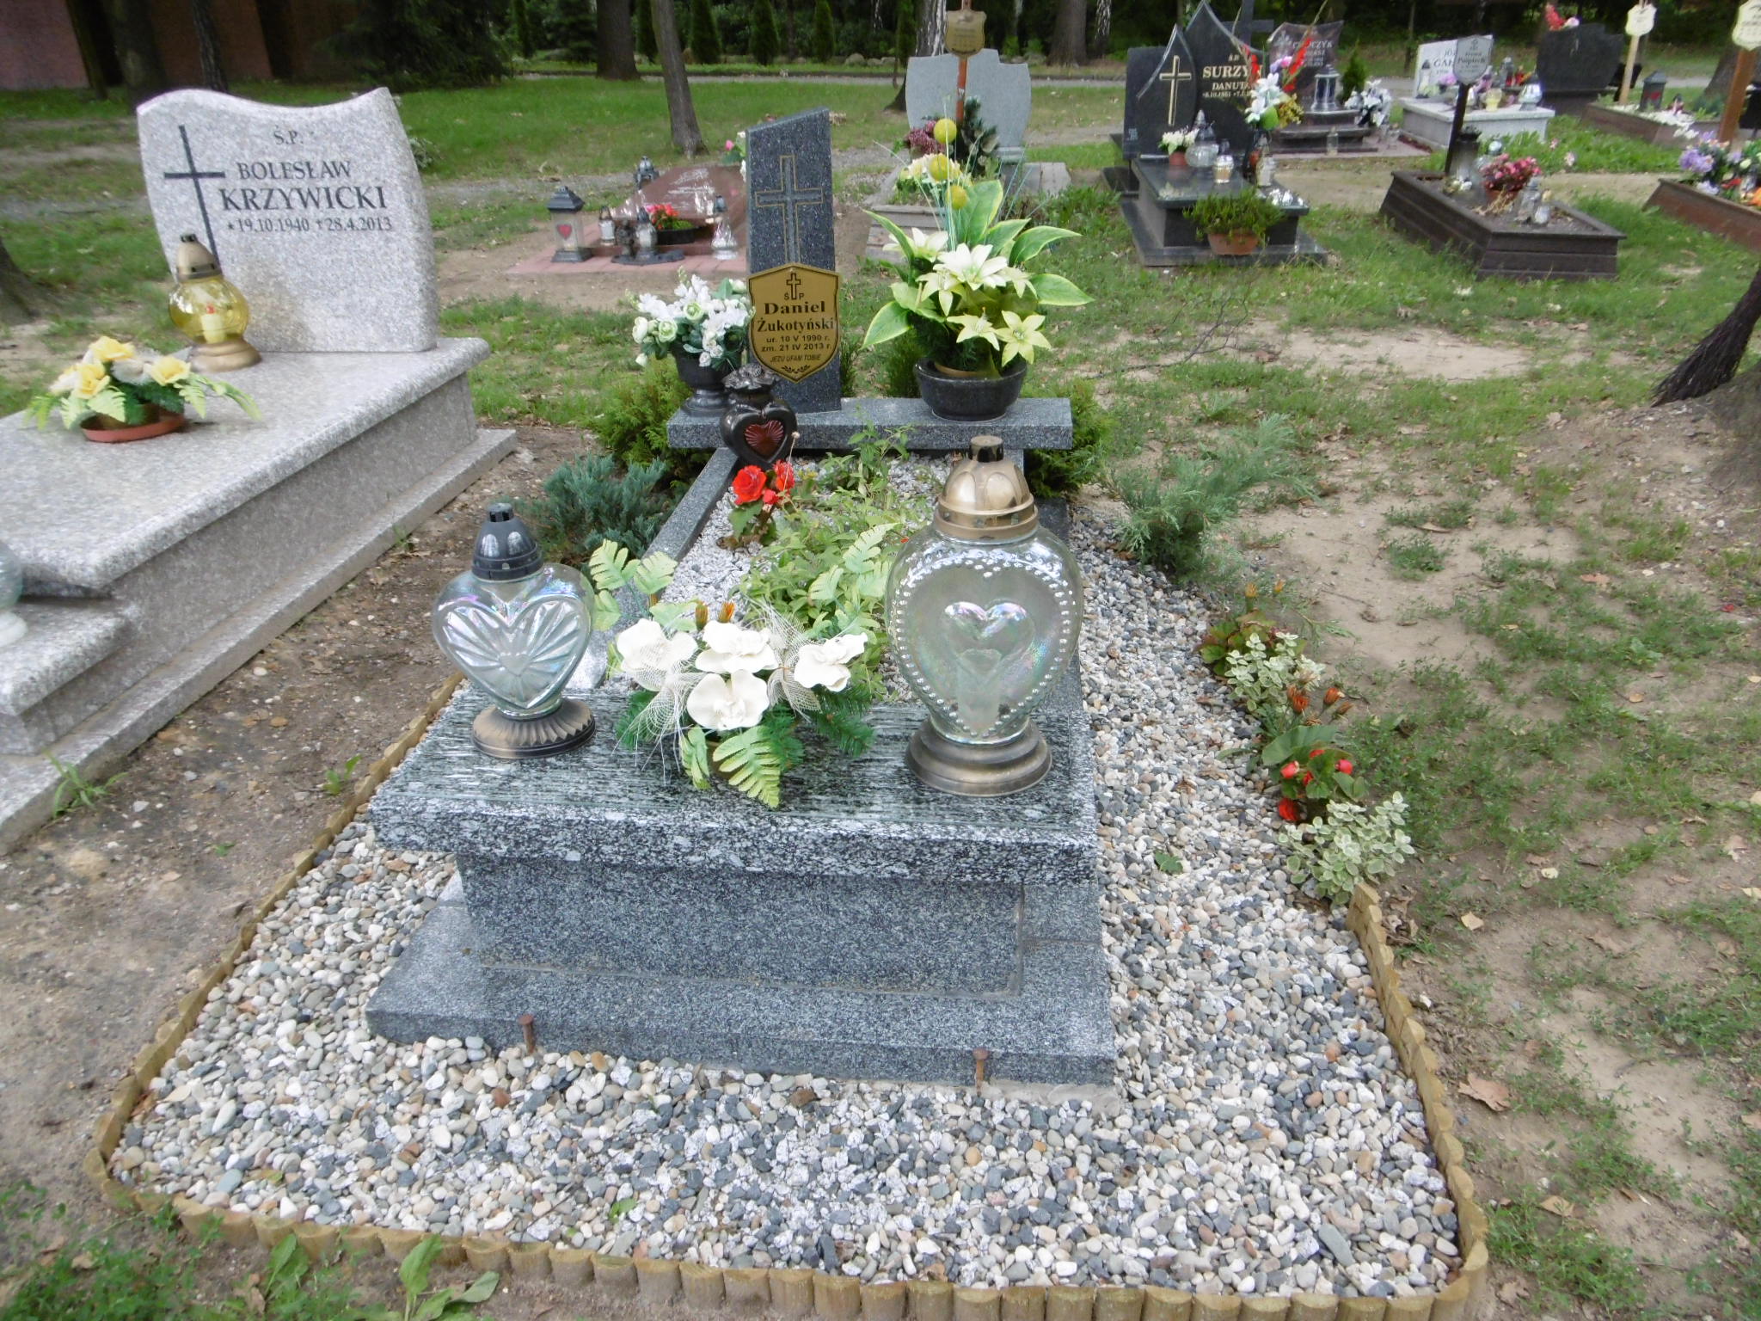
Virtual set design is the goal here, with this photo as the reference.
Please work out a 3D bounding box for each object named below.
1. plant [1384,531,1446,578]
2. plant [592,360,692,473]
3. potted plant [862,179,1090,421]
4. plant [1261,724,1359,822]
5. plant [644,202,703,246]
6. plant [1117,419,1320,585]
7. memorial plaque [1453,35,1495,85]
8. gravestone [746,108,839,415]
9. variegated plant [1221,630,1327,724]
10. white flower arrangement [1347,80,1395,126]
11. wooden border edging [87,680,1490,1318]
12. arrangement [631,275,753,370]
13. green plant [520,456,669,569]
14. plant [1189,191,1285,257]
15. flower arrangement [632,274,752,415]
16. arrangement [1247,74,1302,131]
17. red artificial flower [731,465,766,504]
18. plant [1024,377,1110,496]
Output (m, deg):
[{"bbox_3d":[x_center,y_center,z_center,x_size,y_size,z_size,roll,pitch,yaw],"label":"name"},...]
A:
[{"bbox_3d":[1.260,-0.249,2.879,0.140,0.080,0.135,2,29,6],"label":"plant"},{"bbox_3d":[-0.637,-0.659,3.393,0.310,0.335,0.290,2,29,6],"label":"plant"},{"bbox_3d":[0.214,-0.809,2.769,0.530,0.510,0.420,2,29,6],"label":"potted plant"},{"bbox_3d":[0.702,0.188,1.998,0.165,0.150,0.150,2,29,6],"label":"plant"},{"bbox_3d":[-1.085,-2.297,6.463,0.288,0.192,0.230,2,29,6],"label":"plant"},{"bbox_3d":[0.793,-0.401,2.962,0.422,0.259,0.384,2,29,6],"label":"plant"},{"bbox_3d":[3.280,-3.321,6.751,0.192,0.240,0.019,5,29,11],"label":"memorial plaque"},{"bbox_3d":[-0.195,-0.905,2.802,0.202,0.662,0.062,-5,29,-6],"label":"gravestone"},{"bbox_3d":[0.716,0.033,2.220,0.175,0.150,0.165,2,29,6],"label":"variegated plant"},{"bbox_3d":[3.829,-4.334,9.553,0.360,0.370,0.320,2,29,6],"label":"white flower arrangement"},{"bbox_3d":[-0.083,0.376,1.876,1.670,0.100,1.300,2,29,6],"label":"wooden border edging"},{"bbox_3d":[-0.429,-0.782,2.865,0.269,0.197,0.230,2,29,6],"label":"arrangement"},{"bbox_3d":[-0.679,-0.356,2.933,0.370,0.250,0.320,2,29,6],"label":"green plant"},{"bbox_3d":[1.703,-2.089,5.835,0.440,0.290,0.360,2,29,6],"label":"plant"},{"bbox_3d":[-0.427,-0.744,2.886,0.269,0.317,0.250,2,29,6],"label":"flower arrangement"},{"bbox_3d":[2.049,-2.899,6.360,0.250,0.259,0.211,2,29,6],"label":"arrangement"},{"bbox_3d":[-0.265,-0.354,2.464,0.072,0.075,0.065,2,29,6],"label":"red artificial flower"},{"bbox_3d":[0.484,-0.576,3.200,0.250,0.326,0.250,2,29,6],"label":"plant"}]

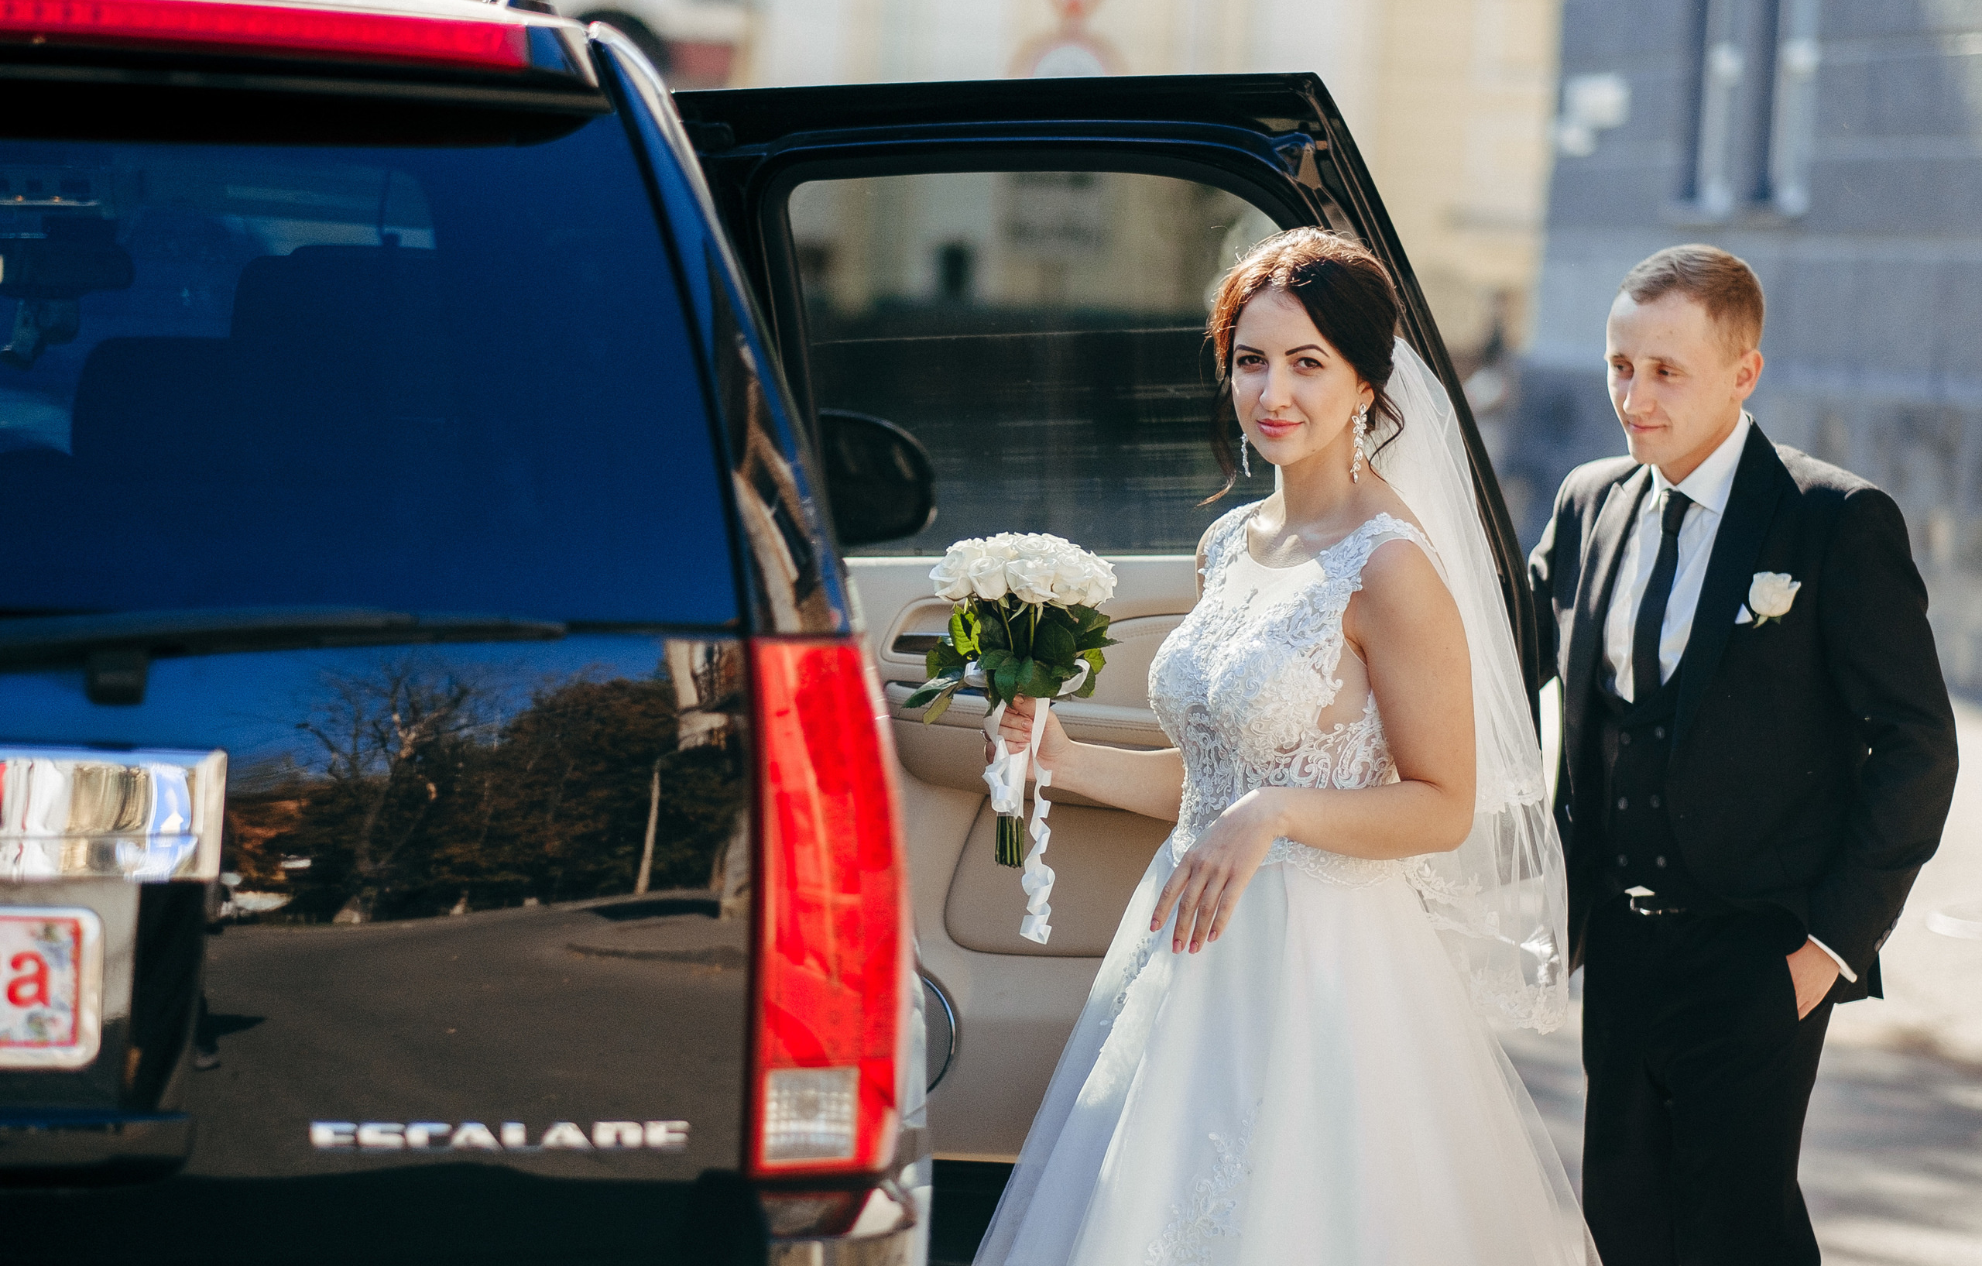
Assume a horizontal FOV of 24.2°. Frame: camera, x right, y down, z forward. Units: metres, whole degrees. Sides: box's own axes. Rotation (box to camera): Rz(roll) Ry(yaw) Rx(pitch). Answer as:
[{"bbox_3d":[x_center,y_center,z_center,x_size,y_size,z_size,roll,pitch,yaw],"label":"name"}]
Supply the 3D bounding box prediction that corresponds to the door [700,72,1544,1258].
[{"bbox_3d":[0.145,0.070,5.360,1.000,1.390,0.270,2,3,21],"label":"door"}]

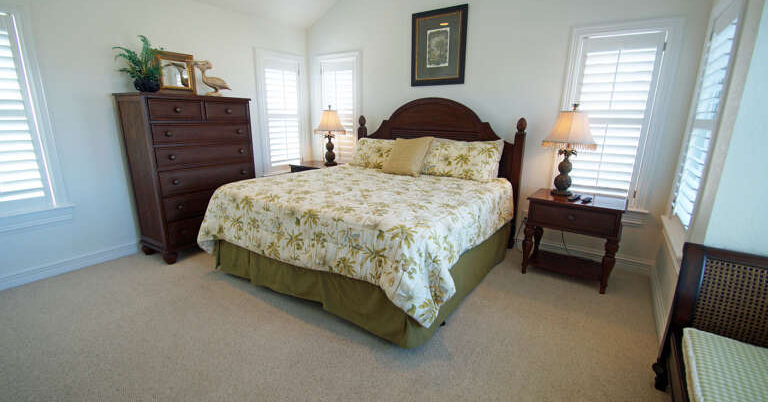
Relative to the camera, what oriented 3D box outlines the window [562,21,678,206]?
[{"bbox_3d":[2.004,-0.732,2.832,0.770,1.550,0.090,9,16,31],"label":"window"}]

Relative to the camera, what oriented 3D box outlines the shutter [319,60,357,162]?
[{"bbox_3d":[-0.642,-1.165,4.444,0.590,1.490,0.060,9,16,31],"label":"shutter"}]

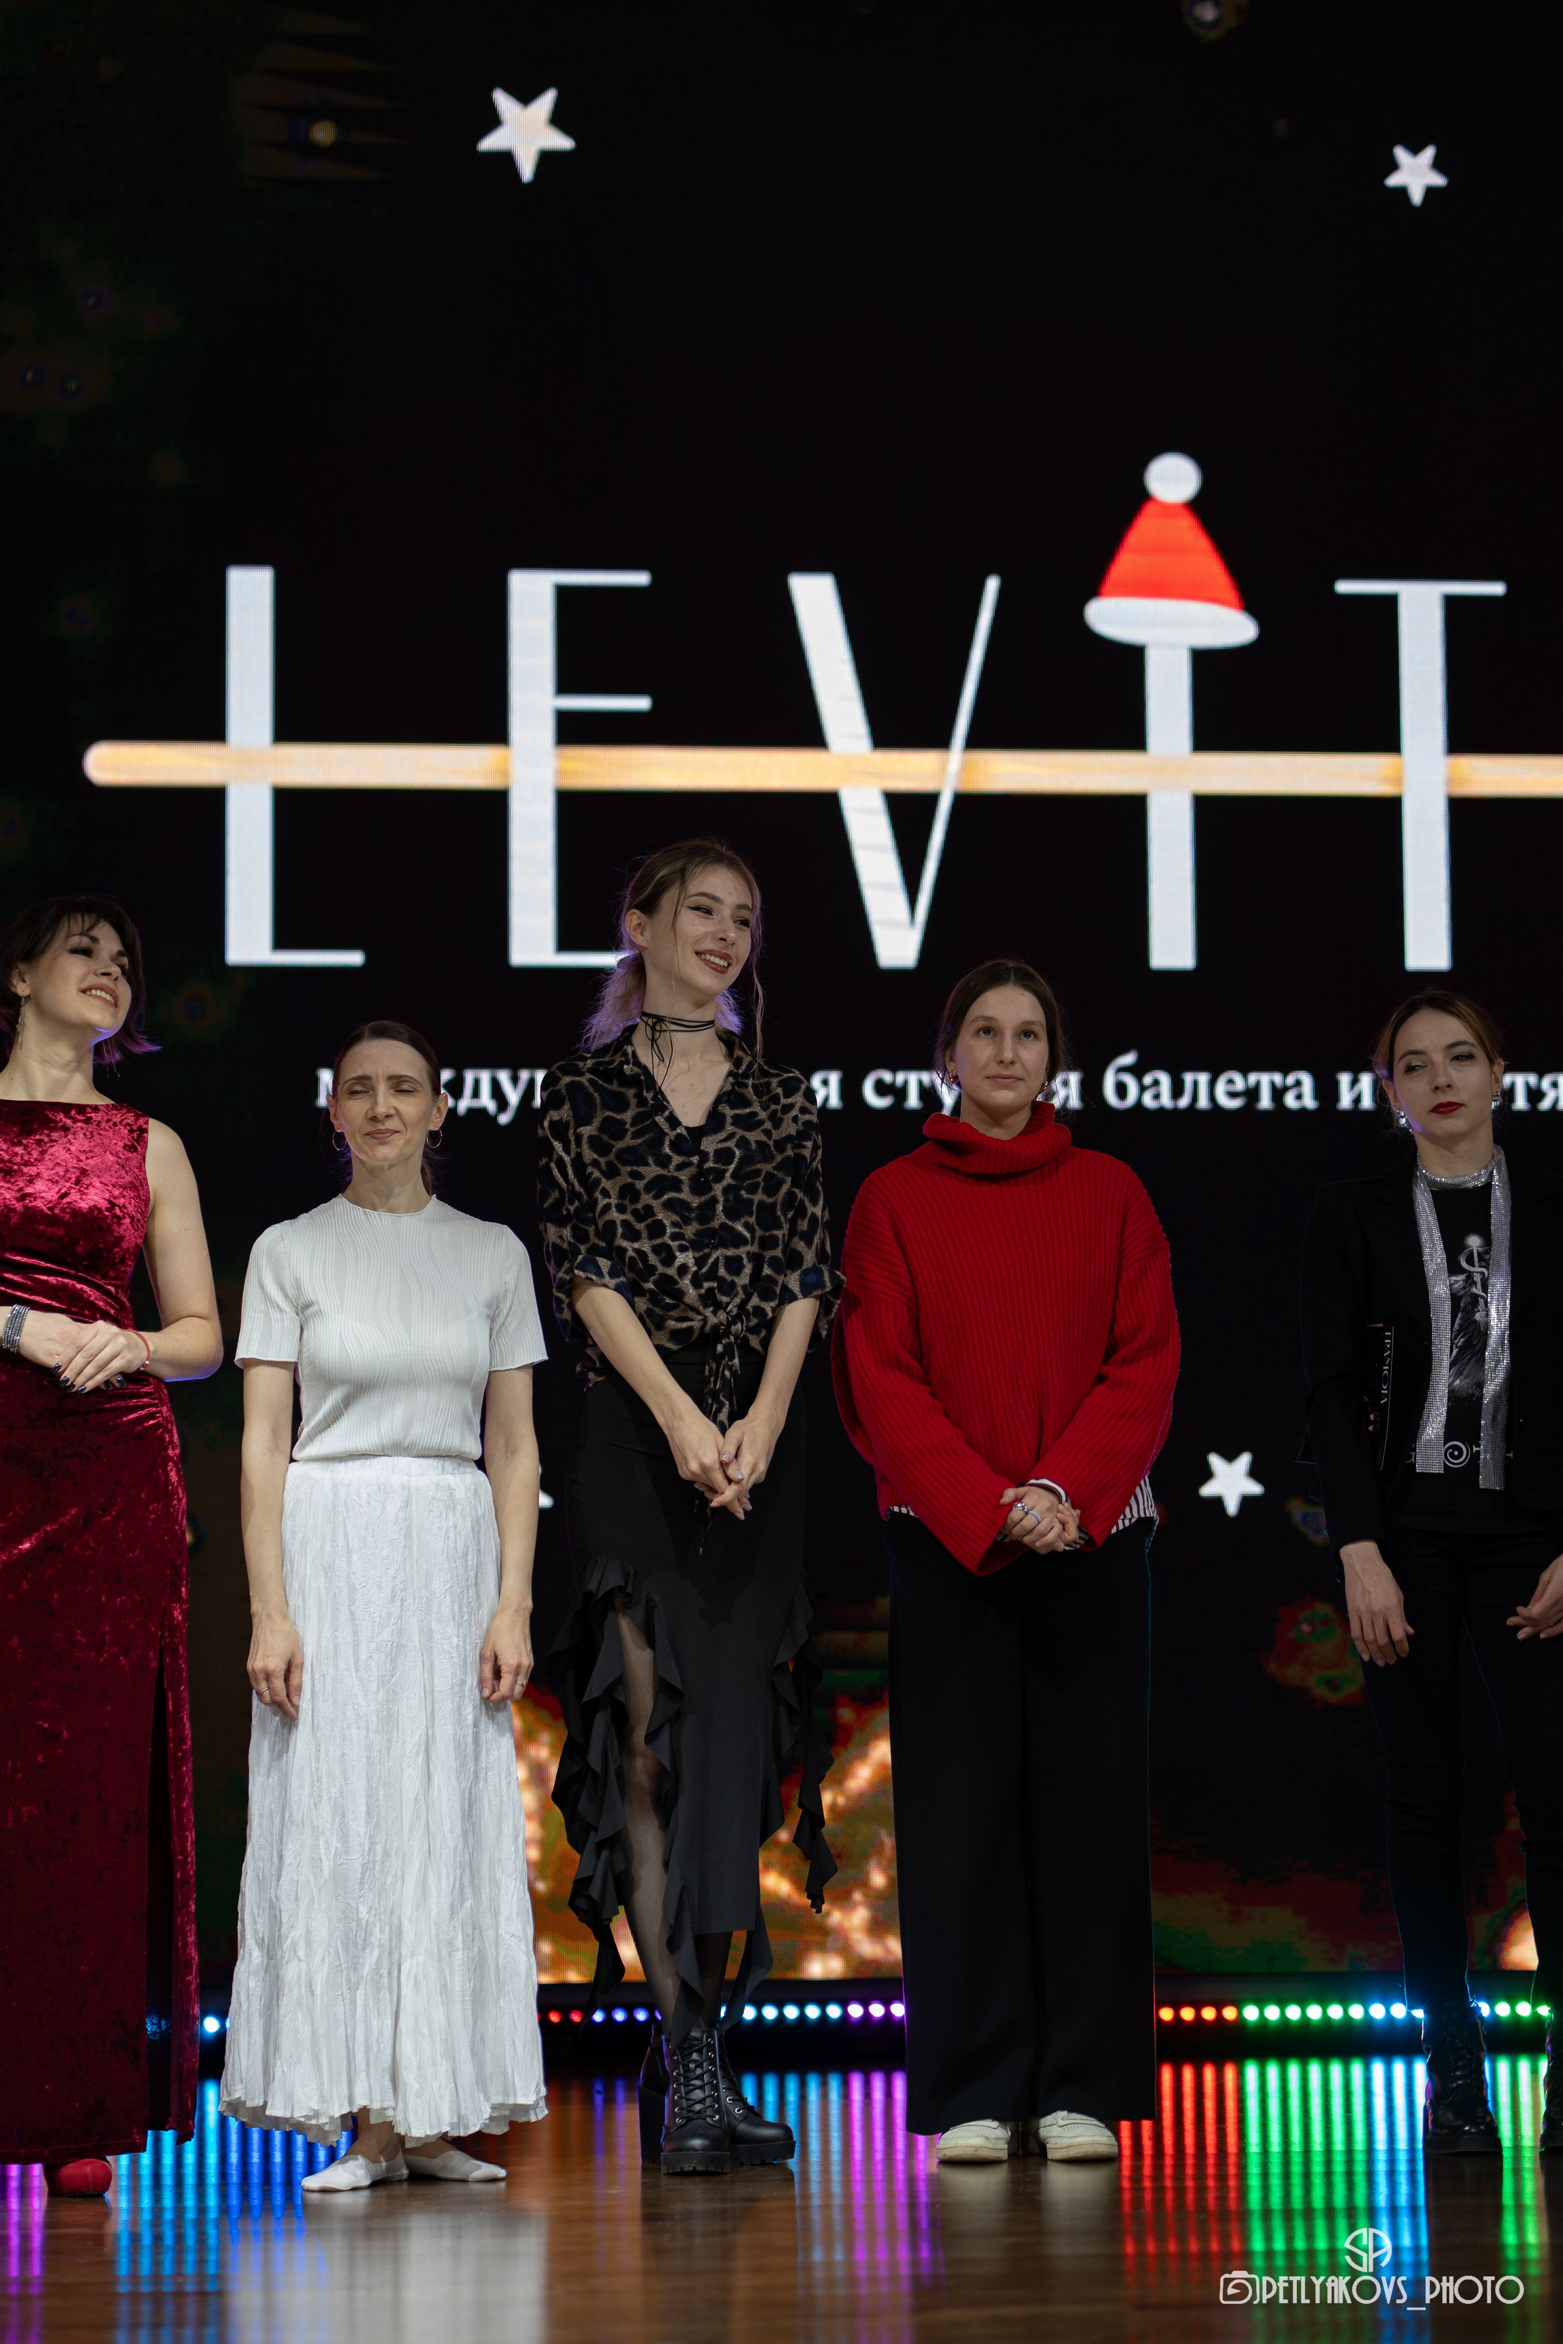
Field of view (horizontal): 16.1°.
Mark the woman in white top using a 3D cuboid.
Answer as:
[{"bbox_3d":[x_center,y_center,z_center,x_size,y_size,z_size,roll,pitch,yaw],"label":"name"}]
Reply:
[{"bbox_3d":[-0.537,0.577,7.510,0.430,1.566,0.360,0,-6,-5],"label":"woman in white top"}]

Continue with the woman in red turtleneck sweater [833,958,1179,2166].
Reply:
[{"bbox_3d":[0.313,0.542,7.875,0.470,1.696,0.350,0,-6,-2],"label":"woman in red turtleneck sweater"}]

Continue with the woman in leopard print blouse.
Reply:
[{"bbox_3d":[-0.134,0.457,7.763,0.410,1.850,0.370,1,-6,-11],"label":"woman in leopard print blouse"}]

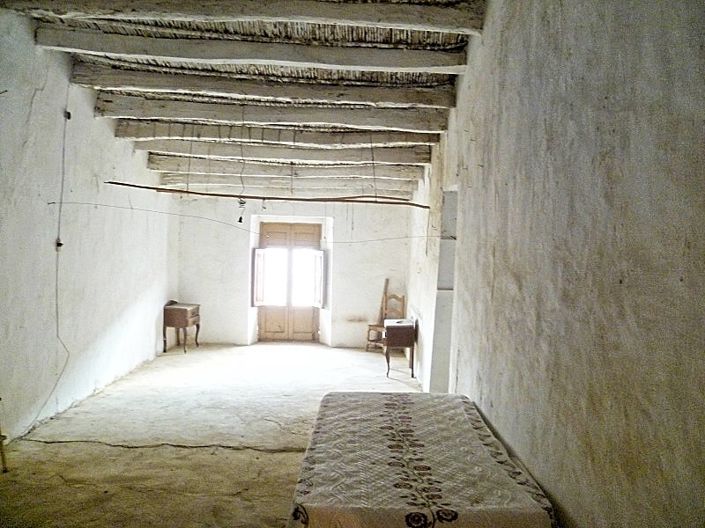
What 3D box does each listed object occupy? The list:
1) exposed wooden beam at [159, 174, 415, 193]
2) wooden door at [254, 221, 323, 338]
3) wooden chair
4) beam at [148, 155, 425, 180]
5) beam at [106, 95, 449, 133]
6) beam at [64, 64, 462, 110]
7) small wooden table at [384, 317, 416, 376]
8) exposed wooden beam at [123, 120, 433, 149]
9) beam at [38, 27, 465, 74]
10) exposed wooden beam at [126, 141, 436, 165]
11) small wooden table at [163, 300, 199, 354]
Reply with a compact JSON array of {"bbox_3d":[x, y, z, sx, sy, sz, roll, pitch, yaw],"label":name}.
[{"bbox_3d":[-0.977,-1.226,8.650,3.836,0.180,0.160,1,1,-2],"label":"exposed wooden beam"},{"bbox_3d":[-1.104,0.318,10.229,1.127,2.120,0.080,1,1,0],"label":"wooden door"},{"bbox_3d":[0.545,0.969,9.226,0.420,0.910,0.430,2,1,38],"label":"wooden chair"},{"bbox_3d":[-0.894,-1.317,7.938,3.794,0.180,0.160,1,1,-2],"label":"beam"},{"bbox_3d":[-0.826,-1.563,6.075,3.677,0.180,0.160,1,1,-2],"label":"beam"},{"bbox_3d":[-0.822,-1.684,5.490,3.630,0.180,0.160,1,1,-2],"label":"beam"},{"bbox_3d":[0.628,1.077,7.466,0.420,0.730,0.540,1,1,0],"label":"small wooden table"},{"bbox_3d":[-0.843,-1.507,6.673,3.721,0.180,0.160,1,1,-2],"label":"exposed wooden beam"},{"bbox_3d":[-0.823,-1.820,4.892,3.585,0.180,0.160,1,1,-2],"label":"beam"},{"bbox_3d":[-0.864,-1.441,7.309,3.754,0.180,0.160,1,1,-2],"label":"exposed wooden beam"},{"bbox_3d":[-2.652,0.996,8.917,0.390,0.720,0.490,1,1,10],"label":"small wooden table"}]

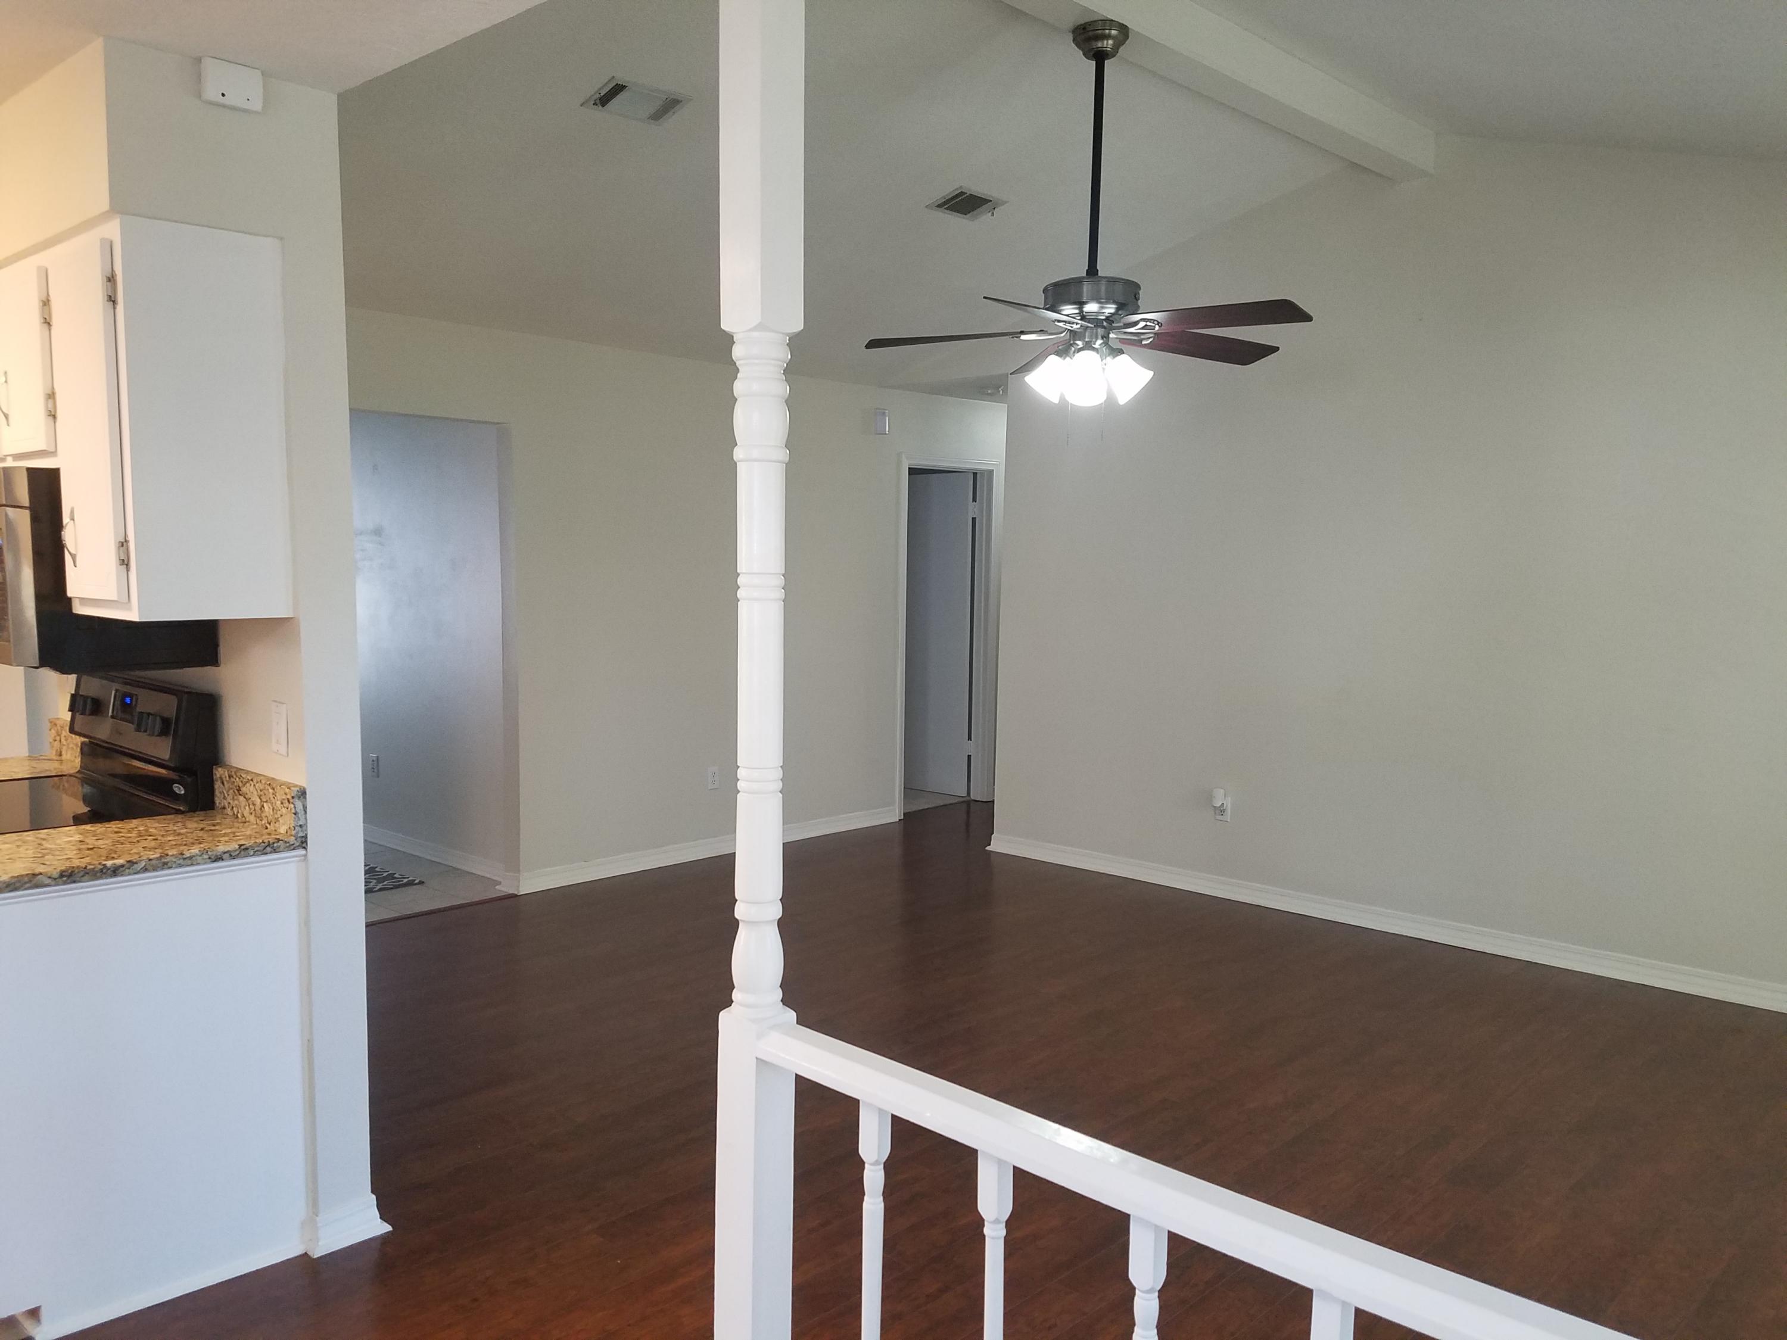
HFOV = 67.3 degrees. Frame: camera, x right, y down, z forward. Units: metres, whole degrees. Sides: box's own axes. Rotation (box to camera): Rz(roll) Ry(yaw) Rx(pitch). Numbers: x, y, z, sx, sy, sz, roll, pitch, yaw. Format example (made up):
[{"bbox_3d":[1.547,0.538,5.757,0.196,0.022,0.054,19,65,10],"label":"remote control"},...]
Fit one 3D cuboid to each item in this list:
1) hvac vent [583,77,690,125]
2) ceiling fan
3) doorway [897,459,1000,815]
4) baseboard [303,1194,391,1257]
[{"bbox_3d":[-0.768,-1.709,4.041,0.183,0.020,0.287,-14,-6,44],"label":"hvac vent"},{"bbox_3d":[0.557,-1.268,3.760,1.270,1.059,1.290,6,7,43],"label":"ceiling fan"},{"bbox_3d":[0.295,-0.197,7.920,0.140,2.046,0.901,6,7,43],"label":"doorway"},{"bbox_3d":[-1.215,1.236,3.003,0.030,0.087,0.176,6,7,43],"label":"baseboard"}]

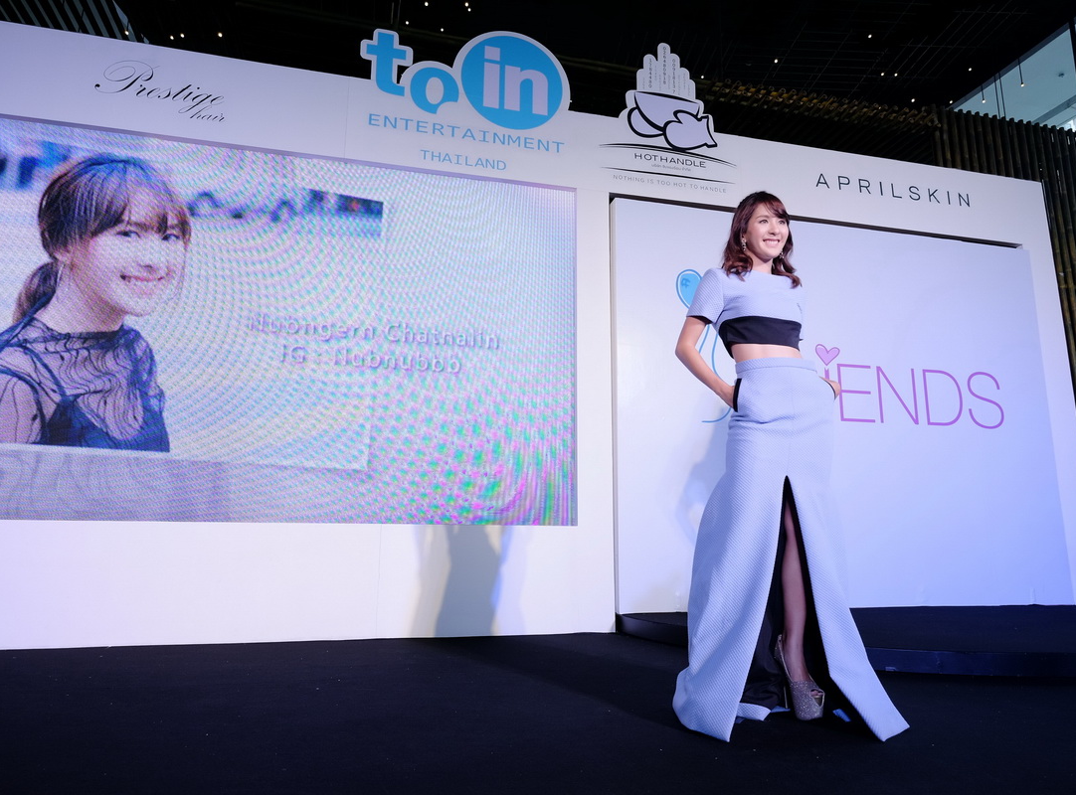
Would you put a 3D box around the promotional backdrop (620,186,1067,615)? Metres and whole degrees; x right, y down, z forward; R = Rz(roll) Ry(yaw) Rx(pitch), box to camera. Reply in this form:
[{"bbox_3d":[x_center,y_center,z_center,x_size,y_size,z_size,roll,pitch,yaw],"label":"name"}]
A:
[{"bbox_3d":[1.972,0.059,4.169,3.119,2.445,0.079,3,-11,-13],"label":"promotional backdrop"}]

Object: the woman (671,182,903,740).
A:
[{"bbox_3d":[0.769,0.110,2.156,0.620,1.745,0.460,2,-11,-7],"label":"woman"}]

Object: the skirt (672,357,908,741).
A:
[{"bbox_3d":[0.766,0.409,2.100,0.620,1.135,0.460,1,-11,-3],"label":"skirt"}]

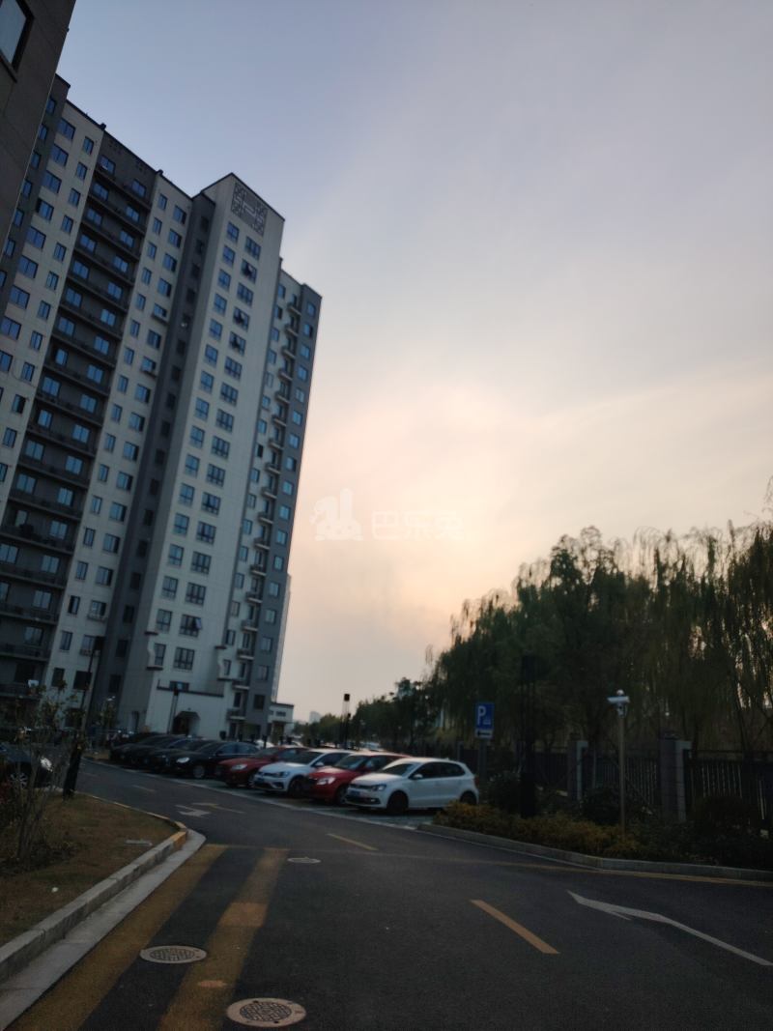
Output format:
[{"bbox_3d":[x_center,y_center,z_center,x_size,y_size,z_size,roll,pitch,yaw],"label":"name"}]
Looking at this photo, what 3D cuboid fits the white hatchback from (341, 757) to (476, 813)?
[{"bbox_3d":[0.753,7.609,20.149,3.980,1.460,1.690,18,-23,-34],"label":"white hatchback"}]

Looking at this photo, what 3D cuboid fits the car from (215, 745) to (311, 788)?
[{"bbox_3d":[-4.027,9.292,26.474,4.450,1.480,1.790,18,-23,-34],"label":"car"}]

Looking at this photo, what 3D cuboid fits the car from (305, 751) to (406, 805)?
[{"bbox_3d":[-0.722,8.130,22.151,4.350,1.550,1.790,18,-23,-34],"label":"car"}]

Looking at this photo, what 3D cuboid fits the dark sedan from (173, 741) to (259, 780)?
[{"bbox_3d":[-6.616,10.106,29.456,4.650,1.470,1.800,16,-22,-31],"label":"dark sedan"}]

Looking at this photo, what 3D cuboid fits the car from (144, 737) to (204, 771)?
[{"bbox_3d":[-8.370,10.718,31.737,4.650,1.480,1.800,16,-22,-29],"label":"car"}]

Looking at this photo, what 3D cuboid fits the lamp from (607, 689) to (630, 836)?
[{"bbox_3d":[4.098,4.466,12.538,0.420,2.775,0.240,5,-19,0],"label":"lamp"}]

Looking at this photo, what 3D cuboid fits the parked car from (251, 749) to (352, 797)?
[{"bbox_3d":[-2.300,8.645,24.103,4.260,1.470,1.800,18,-23,-34],"label":"parked car"}]

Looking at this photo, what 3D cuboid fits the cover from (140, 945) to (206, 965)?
[{"bbox_3d":[-1.432,2.974,4.800,0.450,0.040,0.450,5,-19,0],"label":"cover"}]

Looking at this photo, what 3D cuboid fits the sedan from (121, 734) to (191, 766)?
[{"bbox_3d":[-10.174,11.335,34.014,4.700,1.480,1.810,15,-22,-28],"label":"sedan"}]

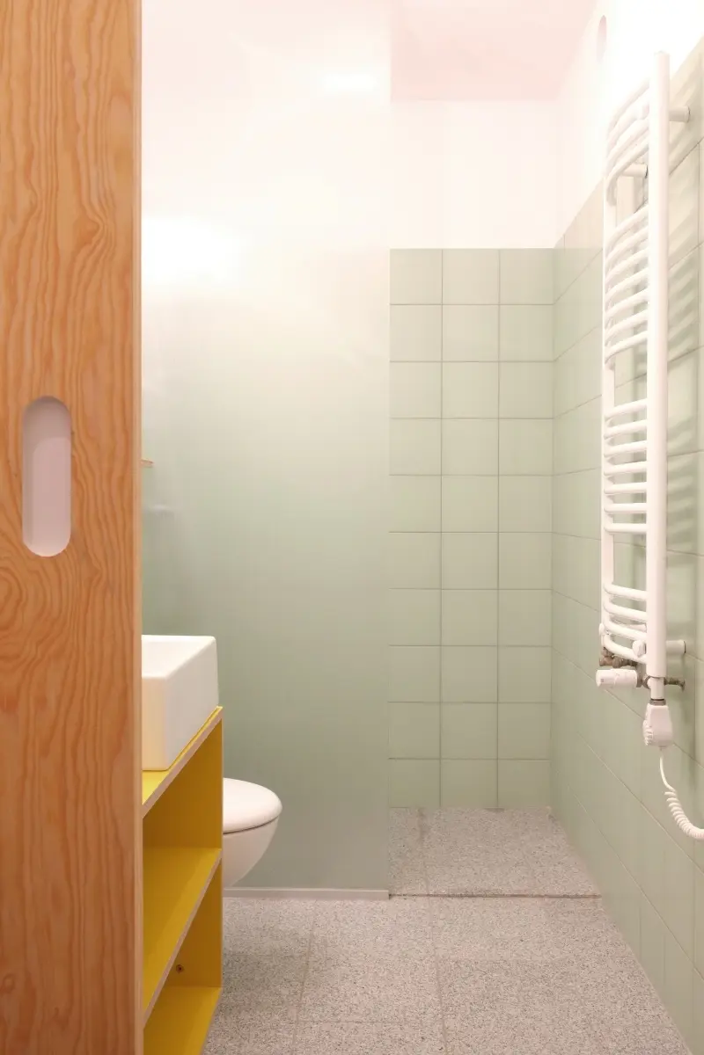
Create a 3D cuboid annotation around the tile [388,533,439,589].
[{"bbox_3d":[0.216,0.119,3.413,0.198,0.198,0.009,0,1,1],"label":"tile"}]

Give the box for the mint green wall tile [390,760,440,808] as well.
[{"bbox_3d":[0.216,0.908,3.448,0.199,0.169,0.009,0,1,1],"label":"mint green wall tile"}]

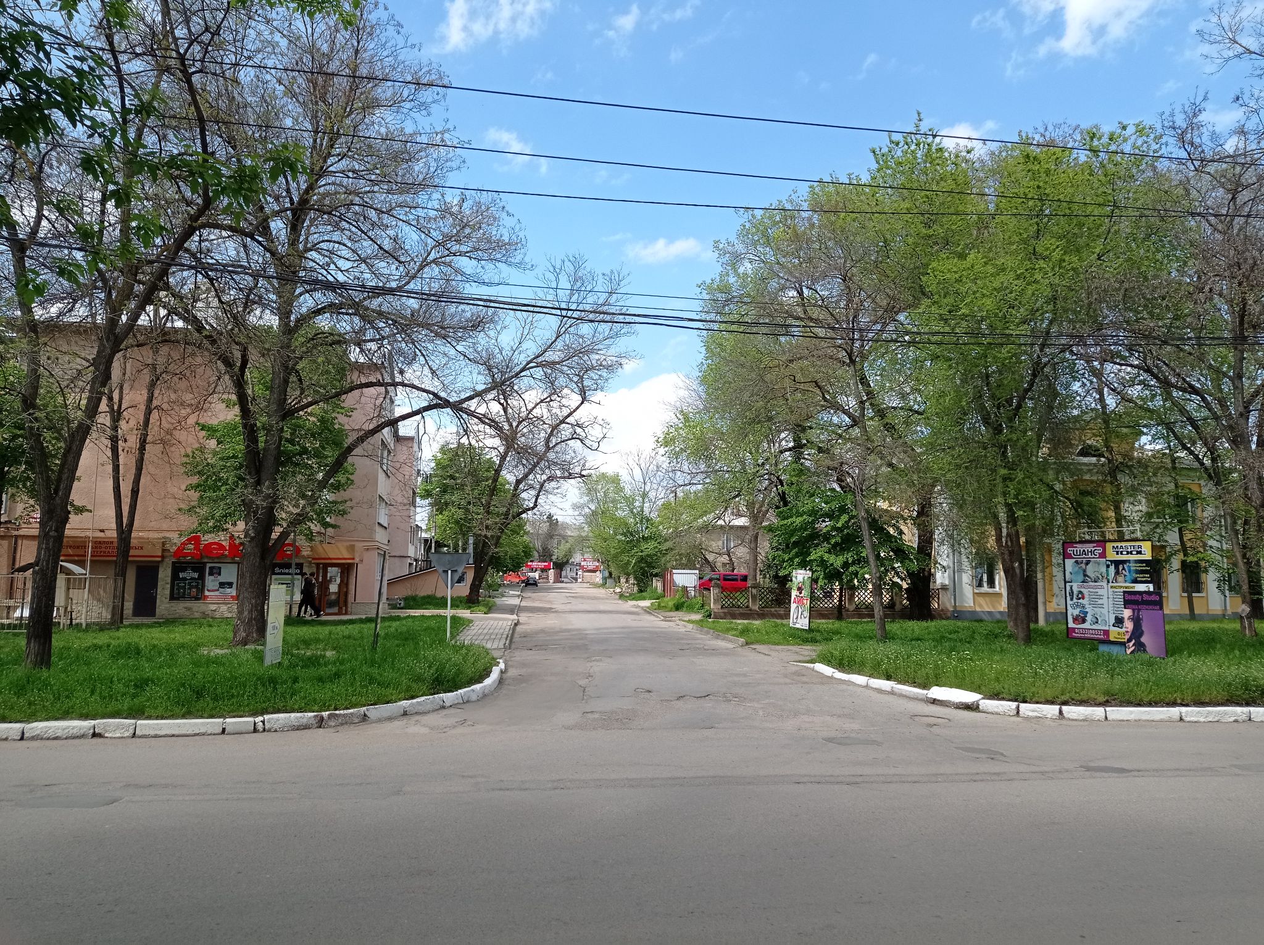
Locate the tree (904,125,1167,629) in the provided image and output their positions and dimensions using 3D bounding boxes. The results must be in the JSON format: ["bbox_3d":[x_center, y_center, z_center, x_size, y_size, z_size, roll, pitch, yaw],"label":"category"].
[{"bbox_3d":[10.028,-2.336,25.152,6.522,12.892,6.600,0,-6,0],"label":"tree"}]

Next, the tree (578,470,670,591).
[{"bbox_3d":[-0.734,5.427,94.925,8.544,11.278,8.200,0,-6,0],"label":"tree"}]

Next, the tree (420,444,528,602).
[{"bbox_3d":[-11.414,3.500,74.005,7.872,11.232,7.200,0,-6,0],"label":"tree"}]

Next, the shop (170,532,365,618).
[{"bbox_3d":[-14.837,4.313,42.650,7.750,3.245,5.000,1,-6,-7],"label":"shop"}]

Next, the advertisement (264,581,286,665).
[{"bbox_3d":[-5.895,2.512,16.864,0.060,1.299,0.700,0,-6,3],"label":"advertisement"}]

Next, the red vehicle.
[{"bbox_3d":[7.867,9.241,84.306,4.750,1.930,1.850,1,-6,-8],"label":"red vehicle"}]

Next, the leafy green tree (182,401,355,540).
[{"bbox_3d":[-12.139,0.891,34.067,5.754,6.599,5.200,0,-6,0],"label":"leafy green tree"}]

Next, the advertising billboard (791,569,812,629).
[{"bbox_3d":[4.842,3.639,29.199,0.060,1.653,0.800,4,-6,-28],"label":"advertising billboard"}]

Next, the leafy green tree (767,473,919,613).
[{"bbox_3d":[7.595,2.627,36.963,5.659,5.135,5.200,0,-6,0],"label":"leafy green tree"}]

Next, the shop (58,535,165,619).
[{"bbox_3d":[-20.514,4.271,42.047,4.150,3.234,5.000,1,-6,-7],"label":"shop"}]

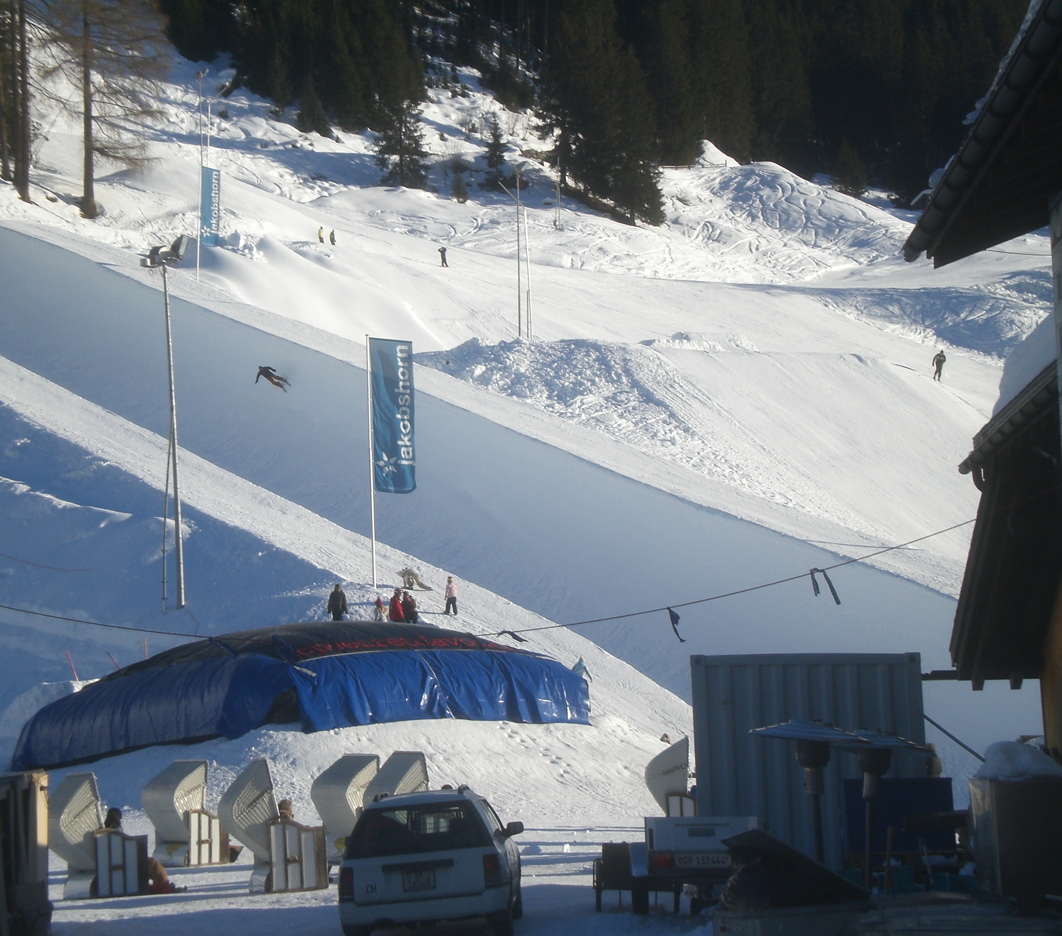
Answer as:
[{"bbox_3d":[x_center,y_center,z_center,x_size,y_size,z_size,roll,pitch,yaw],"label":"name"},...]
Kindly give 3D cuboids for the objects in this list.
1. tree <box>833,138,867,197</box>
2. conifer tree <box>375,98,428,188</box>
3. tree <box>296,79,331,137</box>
[{"bbox_3d":[40.151,-37.760,340.000,4.200,7.600,4.200,-2,-7,0],"label":"tree"},{"bbox_3d":[-17.265,-43.226,360.000,7.000,12.200,6.800,-2,-7,0],"label":"conifer tree"},{"bbox_3d":[-32.566,-53.887,405.000,5.100,8.800,5.000,-2,-7,0],"label":"tree"}]

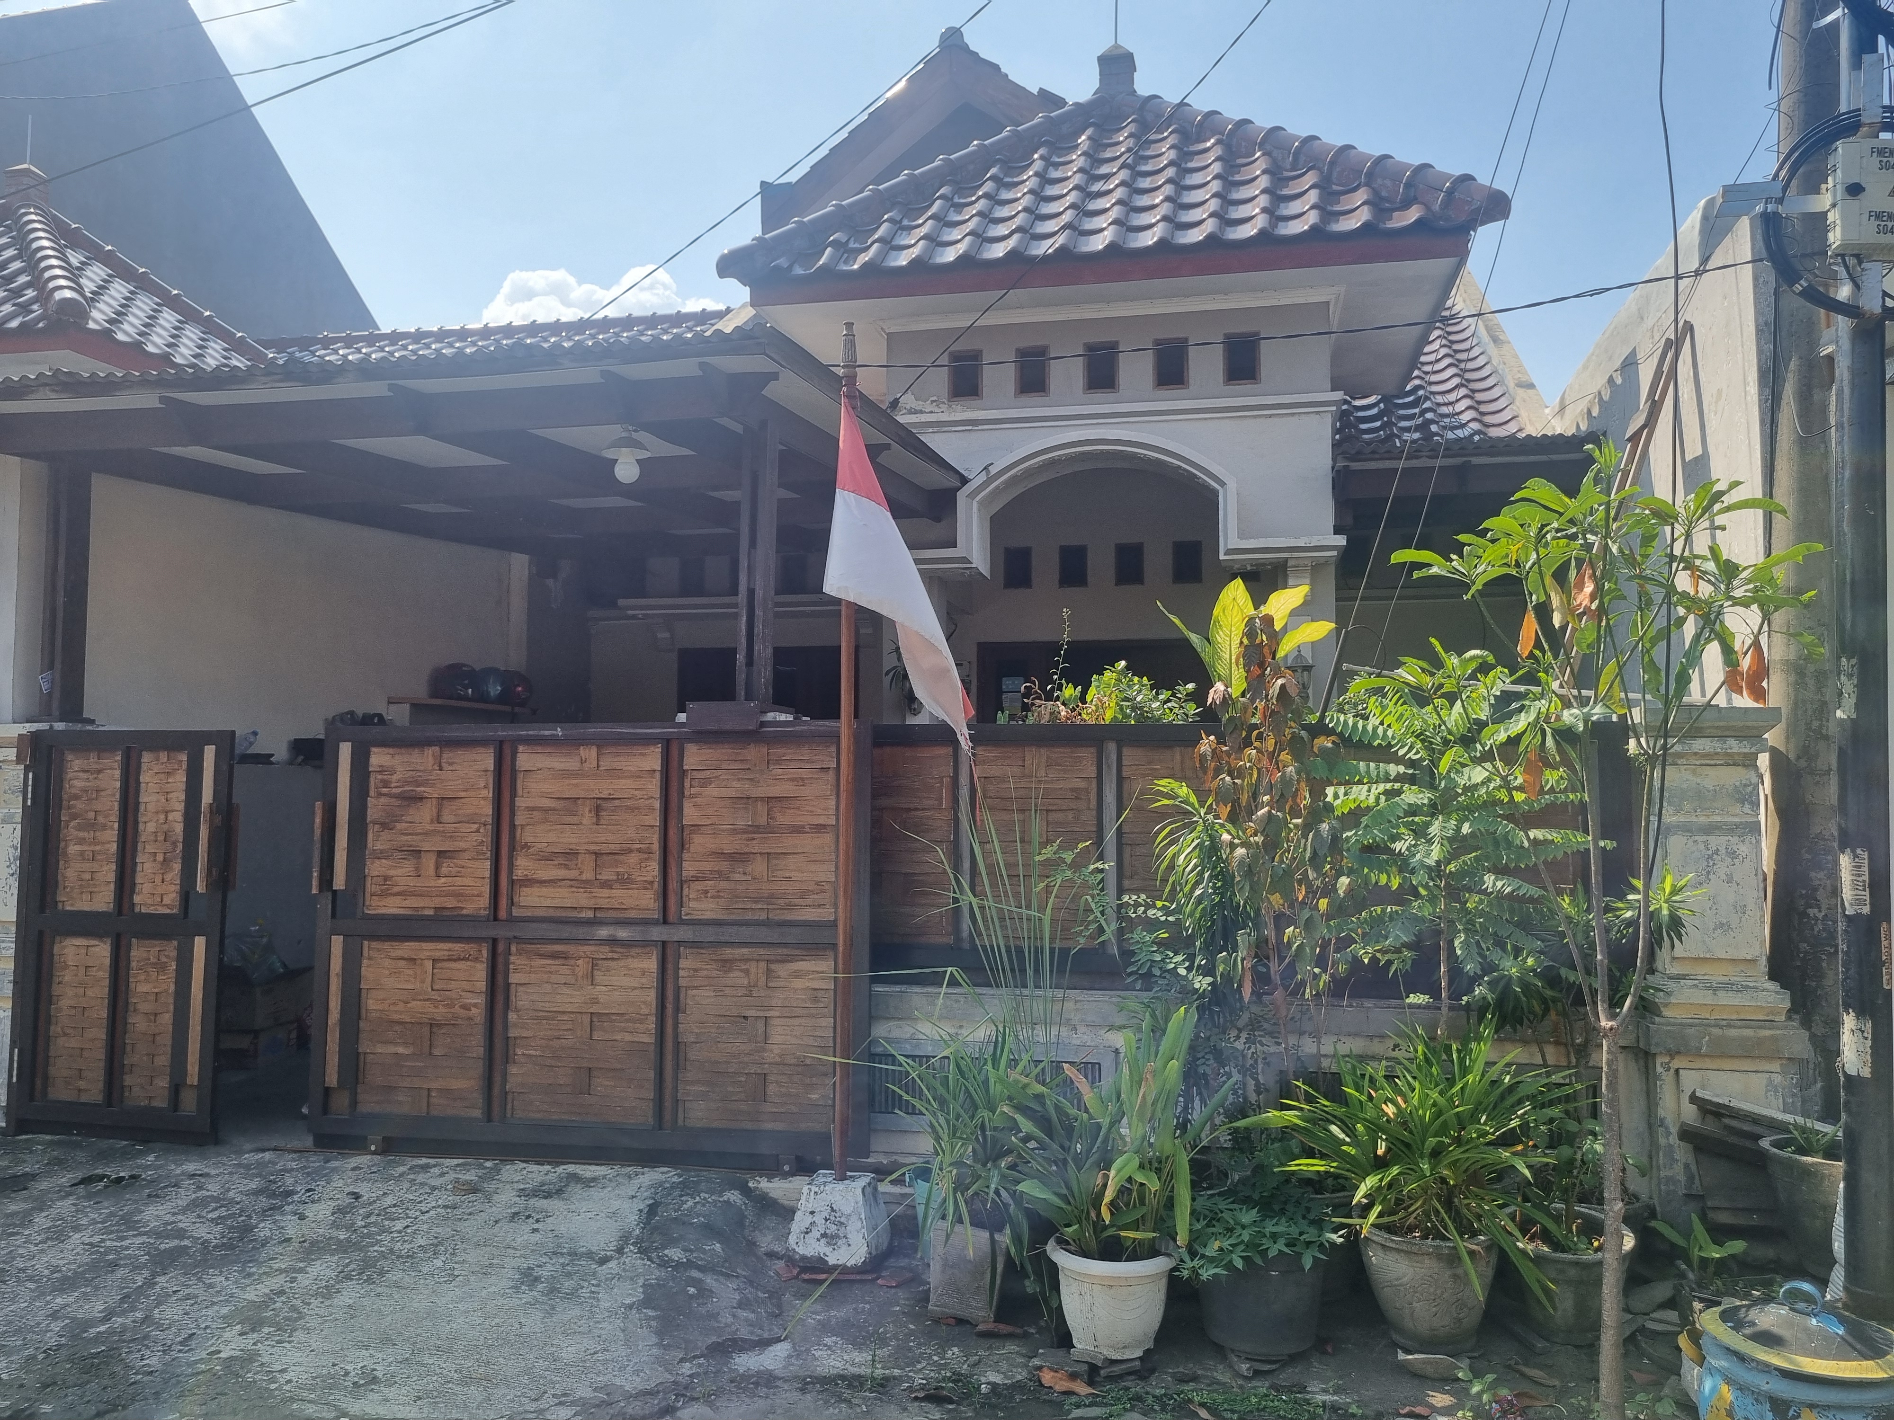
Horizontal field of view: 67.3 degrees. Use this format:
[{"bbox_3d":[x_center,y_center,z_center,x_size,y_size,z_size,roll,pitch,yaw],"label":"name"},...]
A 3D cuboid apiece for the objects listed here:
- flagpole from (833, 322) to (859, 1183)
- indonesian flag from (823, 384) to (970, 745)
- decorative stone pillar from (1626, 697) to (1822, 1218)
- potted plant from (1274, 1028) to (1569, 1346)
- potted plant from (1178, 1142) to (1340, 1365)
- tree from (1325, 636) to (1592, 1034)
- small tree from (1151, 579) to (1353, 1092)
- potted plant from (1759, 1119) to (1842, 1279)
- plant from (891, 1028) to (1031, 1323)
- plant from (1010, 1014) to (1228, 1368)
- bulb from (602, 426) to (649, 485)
[{"bbox_3d":[-0.334,0.114,4.722,0.045,2.864,0.045,0,-4,0],"label":"flagpole"},{"bbox_3d":[-0.160,-0.463,4.660,0.465,1.173,0.250,0,-4,0],"label":"indonesian flag"},{"bbox_3d":[2.630,0.863,4.812,0.500,1.765,0.500,0,-4,12],"label":"decorative stone pillar"},{"bbox_3d":[1.326,1.341,4.020,0.831,0.927,0.780,0,-4,0],"label":"potted plant"},{"bbox_3d":[0.874,1.514,3.980,0.438,0.603,0.440,0,-4,0],"label":"potted plant"},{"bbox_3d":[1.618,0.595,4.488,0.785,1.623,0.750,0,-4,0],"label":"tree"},{"bbox_3d":[0.985,0.539,4.591,0.636,1.939,0.600,0,-4,0],"label":"small tree"},{"bbox_3d":[2.766,1.533,4.450,0.430,0.499,0.430,0,-4,0],"label":"potted plant"},{"bbox_3d":[0.042,1.378,4.220,0.400,0.853,0.420,0,-4,0],"label":"plant"},{"bbox_3d":[0.485,1.307,3.950,0.602,0.963,0.560,0,-4,0],"label":"plant"},{"bbox_3d":[-1.377,-1.091,6.100,0.190,0.251,0.190,0,-4,0],"label":"bulb"}]

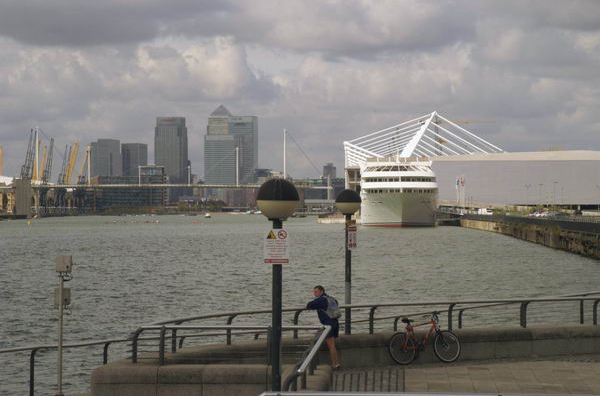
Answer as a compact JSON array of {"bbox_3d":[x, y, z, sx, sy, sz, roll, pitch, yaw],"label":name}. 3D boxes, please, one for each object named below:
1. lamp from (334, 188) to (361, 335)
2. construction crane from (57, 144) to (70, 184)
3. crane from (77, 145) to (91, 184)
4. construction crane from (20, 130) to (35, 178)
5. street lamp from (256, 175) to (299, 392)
[{"bbox_3d":[0.997,1.326,36.200,0.535,3.050,0.535,0,0,0],"label":"lamp"},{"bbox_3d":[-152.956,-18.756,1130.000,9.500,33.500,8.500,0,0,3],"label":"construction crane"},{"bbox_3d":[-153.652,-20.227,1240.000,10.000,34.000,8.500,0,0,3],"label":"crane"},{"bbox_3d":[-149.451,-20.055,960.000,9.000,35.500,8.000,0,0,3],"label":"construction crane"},{"bbox_3d":[-0.281,1.229,21.800,0.540,3.000,0.540,0,0,0],"label":"street lamp"}]

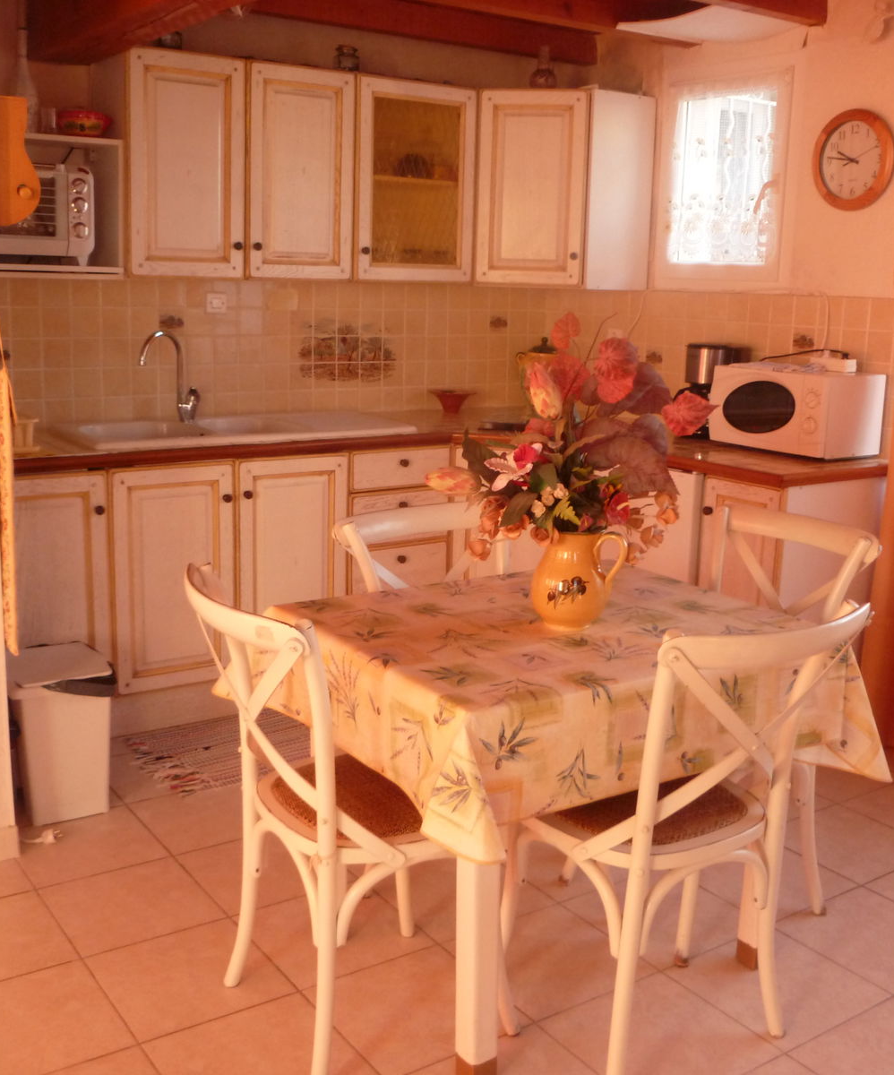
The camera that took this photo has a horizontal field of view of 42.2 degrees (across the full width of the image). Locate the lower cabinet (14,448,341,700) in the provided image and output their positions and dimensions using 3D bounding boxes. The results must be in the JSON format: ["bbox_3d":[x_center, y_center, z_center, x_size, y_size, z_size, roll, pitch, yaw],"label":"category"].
[{"bbox_3d":[-0.987,0.076,3.793,1.200,0.730,0.600,-6,14,-33],"label":"lower cabinet"}]

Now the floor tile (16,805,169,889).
[{"bbox_3d":[-0.906,0.776,2.910,0.330,0.010,0.330,-7,14,-34],"label":"floor tile"}]

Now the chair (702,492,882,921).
[{"bbox_3d":[0.596,0.410,2.646,0.530,0.880,0.470,-7,14,-34],"label":"chair"}]

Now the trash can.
[{"bbox_3d":[-1.052,0.522,3.089,0.275,0.395,0.300,-7,14,-33],"label":"trash can"}]

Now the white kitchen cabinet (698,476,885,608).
[{"bbox_3d":[1.093,0.231,3.622,0.580,0.860,0.300,-7,14,-34],"label":"white kitchen cabinet"}]

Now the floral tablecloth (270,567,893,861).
[{"bbox_3d":[0.201,0.306,2.328,1.000,0.300,0.840,-7,14,-34],"label":"floral tablecloth"}]

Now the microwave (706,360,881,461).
[{"bbox_3d":[1.095,-0.401,3.677,0.295,0.255,0.475,-6,13,-31],"label":"microwave"}]

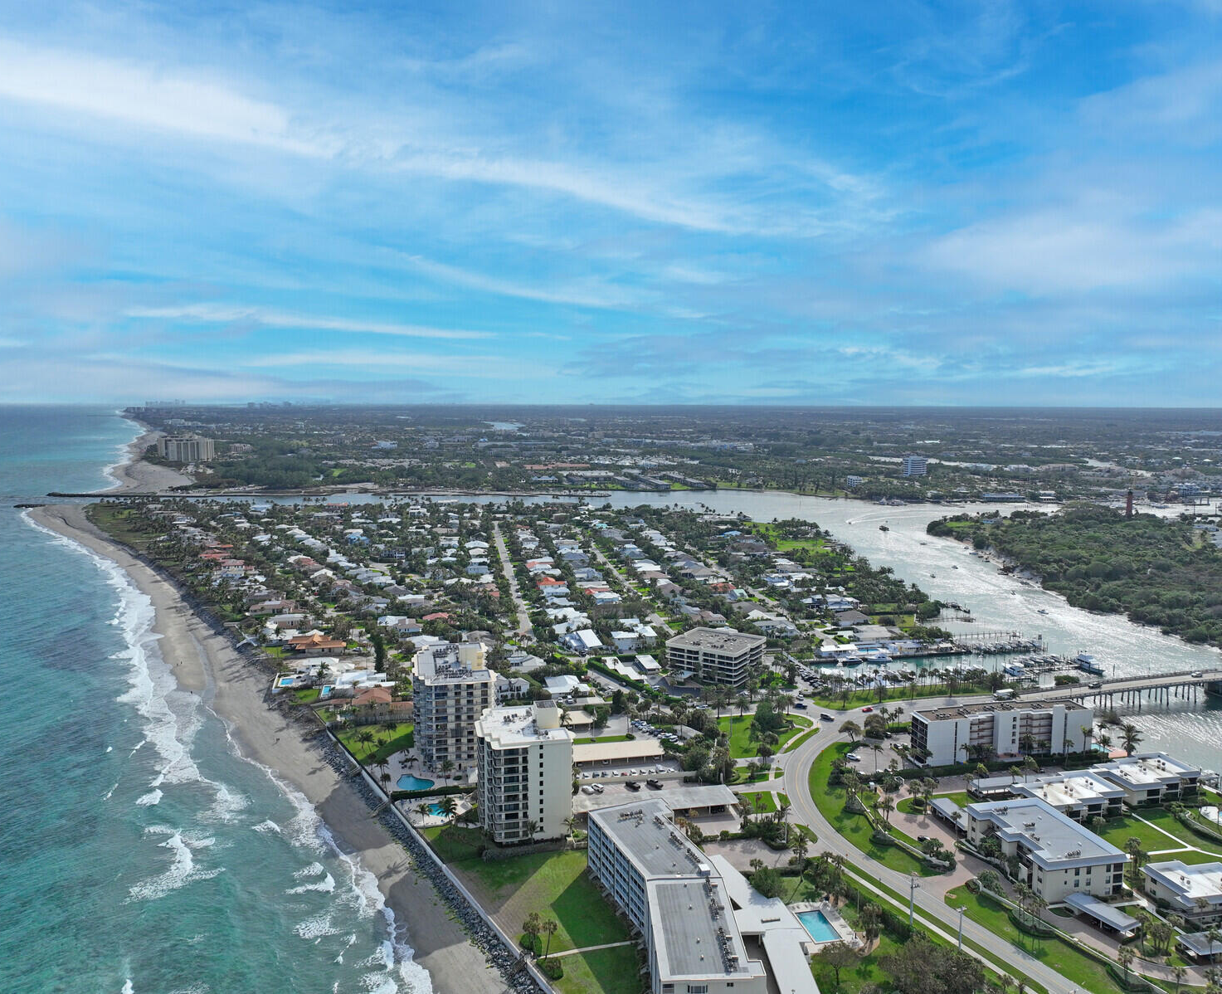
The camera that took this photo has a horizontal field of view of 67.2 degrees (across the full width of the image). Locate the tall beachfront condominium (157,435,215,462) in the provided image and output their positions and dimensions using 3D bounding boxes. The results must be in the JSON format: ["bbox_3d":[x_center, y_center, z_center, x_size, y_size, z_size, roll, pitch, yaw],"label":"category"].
[{"bbox_3d":[-826.460,-90.050,1792.660,98.000,42.000,62.000,-3,7,-26],"label":"tall beachfront condominium"}]

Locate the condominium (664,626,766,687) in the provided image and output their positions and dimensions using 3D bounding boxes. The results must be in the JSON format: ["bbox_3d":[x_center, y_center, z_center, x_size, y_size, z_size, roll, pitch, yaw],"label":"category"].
[{"bbox_3d":[48.020,71.780,418.670,35.640,15.120,33.810,4,7,33],"label":"condominium"}]

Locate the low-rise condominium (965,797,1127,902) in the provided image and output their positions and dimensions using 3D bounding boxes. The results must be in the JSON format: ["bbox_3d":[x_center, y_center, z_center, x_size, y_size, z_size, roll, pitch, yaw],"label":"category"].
[{"bbox_3d":[113.800,92.600,243.490,24.000,9.500,35.000,-1,6,-13],"label":"low-rise condominium"}]

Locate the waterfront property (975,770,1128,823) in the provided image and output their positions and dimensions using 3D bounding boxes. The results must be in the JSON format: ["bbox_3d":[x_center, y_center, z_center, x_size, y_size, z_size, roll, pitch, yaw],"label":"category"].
[{"bbox_3d":[135.800,90.380,276.190,35.000,7.200,20.500,-2,6,-16],"label":"waterfront property"}]

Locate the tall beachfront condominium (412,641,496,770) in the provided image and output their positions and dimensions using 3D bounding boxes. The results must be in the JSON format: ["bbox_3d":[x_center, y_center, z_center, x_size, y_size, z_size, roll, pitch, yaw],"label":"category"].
[{"bbox_3d":[-56.240,70.400,325.070,27.150,34.530,50.120,-1,6,-13],"label":"tall beachfront condominium"}]

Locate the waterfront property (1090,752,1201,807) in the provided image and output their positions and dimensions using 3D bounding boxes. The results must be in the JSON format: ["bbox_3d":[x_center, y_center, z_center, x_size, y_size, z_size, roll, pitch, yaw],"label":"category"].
[{"bbox_3d":[169.100,89.070,289.590,30.500,7.200,19.000,-2,6,-16],"label":"waterfront property"}]

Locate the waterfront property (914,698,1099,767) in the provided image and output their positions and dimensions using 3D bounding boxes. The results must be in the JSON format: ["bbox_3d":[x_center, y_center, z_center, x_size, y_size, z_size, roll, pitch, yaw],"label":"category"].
[{"bbox_3d":[134.900,81.460,319.780,63.500,15.800,14.500,-1,6,-12],"label":"waterfront property"}]

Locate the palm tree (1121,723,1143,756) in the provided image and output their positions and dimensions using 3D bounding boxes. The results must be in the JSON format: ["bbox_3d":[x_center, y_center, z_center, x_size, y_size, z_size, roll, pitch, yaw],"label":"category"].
[{"bbox_3d":[179.650,84.400,316.490,7.850,12.910,7.850,0,6,0],"label":"palm tree"}]

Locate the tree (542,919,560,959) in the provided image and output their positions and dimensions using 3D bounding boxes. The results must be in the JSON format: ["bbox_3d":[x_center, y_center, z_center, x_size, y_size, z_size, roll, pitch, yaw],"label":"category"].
[{"bbox_3d":[-13.210,96.190,200.010,3.490,9.310,3.490,0,6,0],"label":"tree"}]

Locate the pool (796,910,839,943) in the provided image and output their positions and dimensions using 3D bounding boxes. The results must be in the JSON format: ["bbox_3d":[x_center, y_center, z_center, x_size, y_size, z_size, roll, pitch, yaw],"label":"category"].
[{"bbox_3d":[48.300,100.300,213.570,6.590,1.500,12.480,-1,6,-12],"label":"pool"}]

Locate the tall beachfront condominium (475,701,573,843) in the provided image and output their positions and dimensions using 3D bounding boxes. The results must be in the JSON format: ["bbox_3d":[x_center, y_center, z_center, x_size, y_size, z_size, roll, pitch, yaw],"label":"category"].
[{"bbox_3d":[-25.400,78.610,270.350,27.300,30.800,33.000,-1,6,-11],"label":"tall beachfront condominium"}]

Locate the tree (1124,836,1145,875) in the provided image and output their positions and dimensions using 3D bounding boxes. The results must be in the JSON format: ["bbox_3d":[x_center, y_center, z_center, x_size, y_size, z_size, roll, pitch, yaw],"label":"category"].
[{"bbox_3d":[135.430,92.980,237.810,4.820,10.820,4.820,0,6,0],"label":"tree"}]

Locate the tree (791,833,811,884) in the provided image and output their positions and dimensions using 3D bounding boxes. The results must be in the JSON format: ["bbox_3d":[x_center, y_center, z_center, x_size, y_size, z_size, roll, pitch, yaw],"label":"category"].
[{"bbox_3d":[48.150,91.100,232.670,4.590,13.060,4.590,0,6,0],"label":"tree"}]

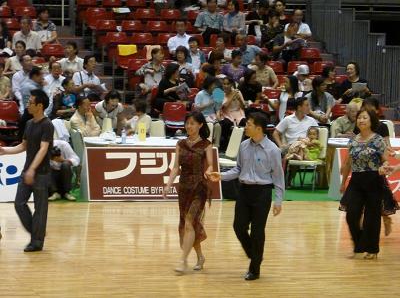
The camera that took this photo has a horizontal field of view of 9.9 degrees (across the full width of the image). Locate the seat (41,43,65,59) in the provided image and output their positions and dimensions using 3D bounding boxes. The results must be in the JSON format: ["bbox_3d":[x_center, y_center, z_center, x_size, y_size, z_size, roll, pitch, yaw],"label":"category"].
[{"bbox_3d":[-2.354,-1.490,37.397,0.420,0.400,0.440,0,5,-14],"label":"seat"}]

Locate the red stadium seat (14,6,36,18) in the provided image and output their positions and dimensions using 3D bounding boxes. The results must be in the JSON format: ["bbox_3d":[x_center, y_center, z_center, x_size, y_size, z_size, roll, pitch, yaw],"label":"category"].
[{"bbox_3d":[-2.966,-2.241,39.689,0.420,0.400,0.440,0,5,-14],"label":"red stadium seat"}]

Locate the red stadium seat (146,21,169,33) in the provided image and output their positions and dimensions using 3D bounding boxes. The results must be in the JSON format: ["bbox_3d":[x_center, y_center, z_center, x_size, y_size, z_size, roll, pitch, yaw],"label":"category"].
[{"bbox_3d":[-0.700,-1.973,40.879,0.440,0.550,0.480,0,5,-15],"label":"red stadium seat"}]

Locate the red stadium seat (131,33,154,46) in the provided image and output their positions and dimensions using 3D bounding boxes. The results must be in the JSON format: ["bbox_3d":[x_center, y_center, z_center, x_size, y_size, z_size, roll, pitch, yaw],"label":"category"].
[{"bbox_3d":[-0.920,-1.719,38.564,0.420,0.400,0.440,0,5,-14],"label":"red stadium seat"}]

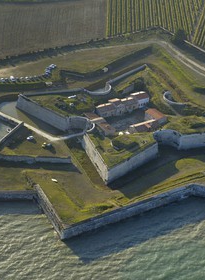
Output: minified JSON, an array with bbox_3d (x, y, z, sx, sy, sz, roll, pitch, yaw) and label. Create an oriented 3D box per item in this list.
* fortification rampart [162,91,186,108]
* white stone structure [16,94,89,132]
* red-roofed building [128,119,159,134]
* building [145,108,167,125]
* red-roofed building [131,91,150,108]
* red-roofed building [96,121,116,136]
[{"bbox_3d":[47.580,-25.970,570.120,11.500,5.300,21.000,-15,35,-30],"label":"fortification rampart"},{"bbox_3d":[-32.750,-17.210,549.810,56.150,9.500,10.000,26,36,34],"label":"white stone structure"},{"bbox_3d":[26.750,-6.700,536.560,20.000,7.400,9.000,-15,35,-30],"label":"red-roofed building"},{"bbox_3d":[34.180,-14.950,551.720,8.500,7.700,14.500,-15,35,-30],"label":"building"},{"bbox_3d":[25.600,-27.690,573.130,11.800,7.700,9.500,-15,35,-30],"label":"red-roofed building"},{"bbox_3d":[2.800,-5.780,532.540,6.700,6.900,12.000,-15,35,-30],"label":"red-roofed building"}]

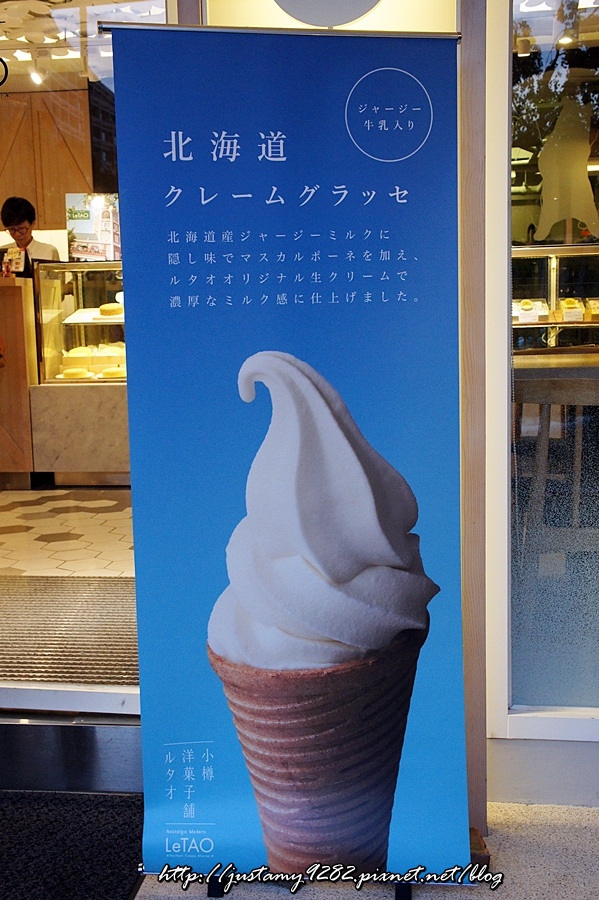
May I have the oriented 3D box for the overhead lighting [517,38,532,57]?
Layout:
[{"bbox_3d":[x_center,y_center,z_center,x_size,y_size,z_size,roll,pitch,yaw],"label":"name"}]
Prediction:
[{"bbox_3d":[1.396,-2.495,6.200,0.080,0.105,0.080,0,10,7],"label":"overhead lighting"}]

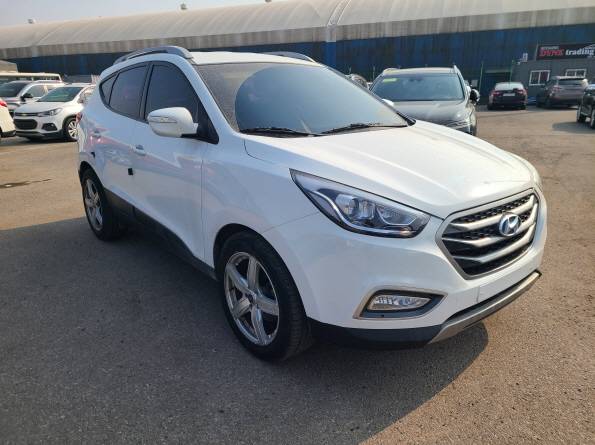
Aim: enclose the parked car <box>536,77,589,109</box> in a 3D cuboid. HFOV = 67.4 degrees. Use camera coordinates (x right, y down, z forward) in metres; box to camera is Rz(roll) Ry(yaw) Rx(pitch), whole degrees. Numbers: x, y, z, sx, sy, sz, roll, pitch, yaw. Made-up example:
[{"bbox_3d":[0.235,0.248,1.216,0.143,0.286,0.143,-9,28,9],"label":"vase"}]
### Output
[{"bbox_3d":[15.350,-7.600,26.050,1.870,1.680,4.580,4,17,17],"label":"parked car"}]

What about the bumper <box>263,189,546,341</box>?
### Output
[{"bbox_3d":[0.778,0.123,2.344,1.800,0.700,0.700,-14,21,-37],"label":"bumper"}]

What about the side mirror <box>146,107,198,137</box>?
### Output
[{"bbox_3d":[-0.698,-0.550,2.484,0.270,0.180,0.160,-14,21,-37],"label":"side mirror"}]

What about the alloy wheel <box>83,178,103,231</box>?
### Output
[{"bbox_3d":[-1.858,-0.177,4.260,0.180,0.490,0.490,-14,21,-37],"label":"alloy wheel"}]

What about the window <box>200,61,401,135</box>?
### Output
[{"bbox_3d":[0.071,-0.828,2.941,1.460,0.140,0.980,-14,46,-37],"label":"window"}]

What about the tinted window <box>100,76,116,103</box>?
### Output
[{"bbox_3d":[-1.718,-1.183,4.017,0.060,0.270,0.460,16,8,-38],"label":"tinted window"}]

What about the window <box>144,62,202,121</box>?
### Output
[{"bbox_3d":[-0.830,-0.811,2.917,0.080,0.460,1.050,16,3,-43],"label":"window"}]

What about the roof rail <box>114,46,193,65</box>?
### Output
[{"bbox_3d":[-1.181,-1.293,3.491,0.070,0.120,1.550,-14,21,-37],"label":"roof rail"}]

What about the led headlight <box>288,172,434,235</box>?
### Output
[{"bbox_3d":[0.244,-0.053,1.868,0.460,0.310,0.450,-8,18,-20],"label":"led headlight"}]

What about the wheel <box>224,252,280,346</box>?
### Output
[{"bbox_3d":[-0.178,0.371,2.299,0.180,0.490,0.490,-15,21,-38],"label":"wheel"}]

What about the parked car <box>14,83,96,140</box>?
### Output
[{"bbox_3d":[-7.060,-3.670,14.590,1.780,1.650,4.250,5,18,20],"label":"parked car"}]

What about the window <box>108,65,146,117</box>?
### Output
[{"bbox_3d":[-1.352,-1.023,3.541,0.070,0.400,0.860,16,6,-42],"label":"window"}]

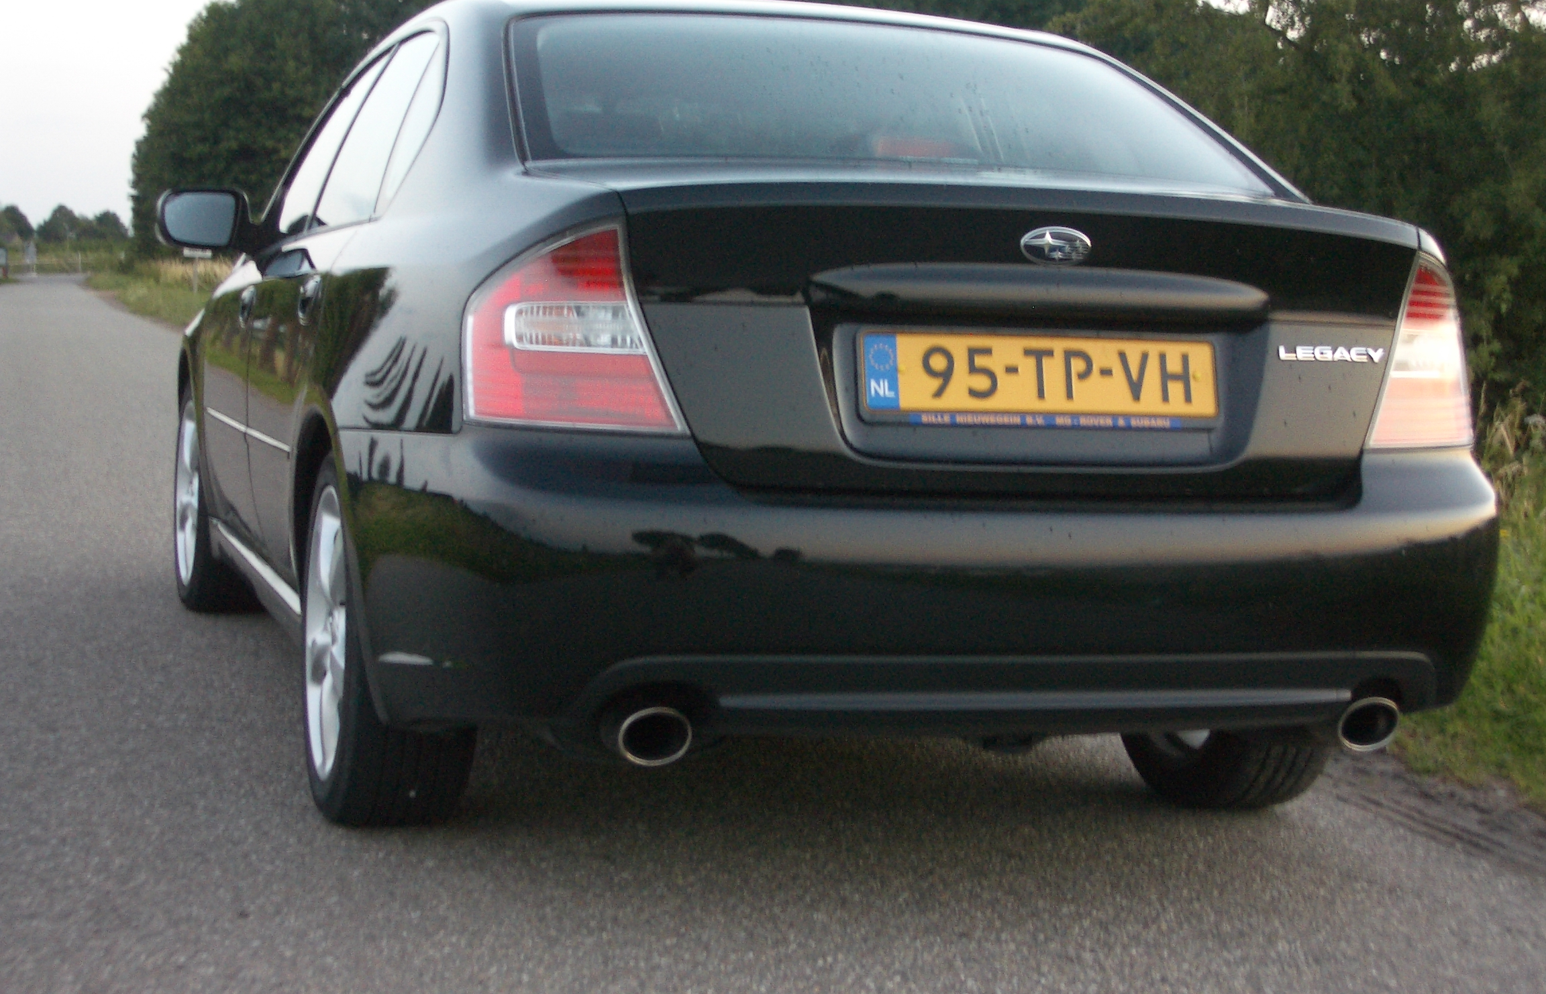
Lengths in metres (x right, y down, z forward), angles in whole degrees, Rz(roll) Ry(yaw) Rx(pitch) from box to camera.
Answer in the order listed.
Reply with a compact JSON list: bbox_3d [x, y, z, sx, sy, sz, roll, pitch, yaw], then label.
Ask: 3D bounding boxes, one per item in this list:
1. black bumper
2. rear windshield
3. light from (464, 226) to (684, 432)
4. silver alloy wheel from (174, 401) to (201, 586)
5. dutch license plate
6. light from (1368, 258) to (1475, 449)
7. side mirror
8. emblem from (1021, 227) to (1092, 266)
[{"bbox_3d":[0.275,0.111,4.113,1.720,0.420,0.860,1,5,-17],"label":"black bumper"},{"bbox_3d":[0.157,-0.653,4.533,1.240,0.100,0.670,1,33,-17],"label":"rear windshield"},{"bbox_3d":[-0.269,-0.229,3.714,0.275,0.275,0.230,1,5,-17],"label":"light"},{"bbox_3d":[-1.404,-0.006,7.024,0.180,0.465,0.465,1,5,-17],"label":"silver alloy wheel"},{"bbox_3d":[0.373,-0.160,3.799,0.527,0.122,0.020,1,-6,-17],"label":"dutch license plate"},{"bbox_3d":[0.956,-0.214,4.085,0.275,0.275,0.230,1,5,-17],"label":"light"},{"bbox_3d":[-1.256,-0.611,6.103,0.205,0.140,0.120,1,5,-17],"label":"side mirror"},{"bbox_3d":[0.384,-0.342,3.770,0.104,0.056,0.015,1,-7,-17],"label":"emblem"}]

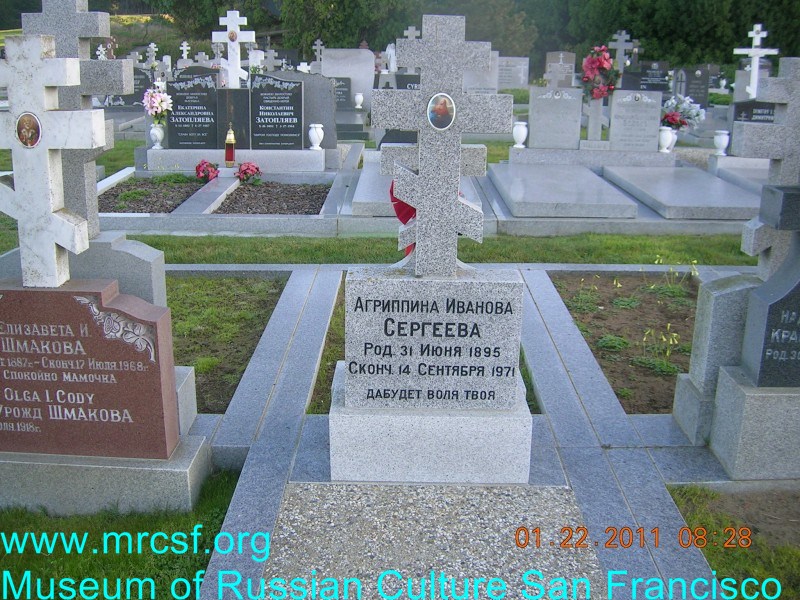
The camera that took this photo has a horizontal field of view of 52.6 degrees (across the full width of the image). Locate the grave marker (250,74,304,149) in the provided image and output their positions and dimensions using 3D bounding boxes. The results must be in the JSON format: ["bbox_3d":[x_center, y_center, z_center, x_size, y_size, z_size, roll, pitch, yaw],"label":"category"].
[{"bbox_3d":[-1.218,-1.876,8.059,0.504,0.719,0.140,1,17,0],"label":"grave marker"}]

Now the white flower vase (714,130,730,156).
[{"bbox_3d":[3.221,-1.562,8.078,0.153,0.251,0.150,1,17,0],"label":"white flower vase"}]

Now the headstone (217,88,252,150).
[{"bbox_3d":[-1.783,-1.960,8.757,0.350,0.639,0.160,1,18,0],"label":"headstone"}]

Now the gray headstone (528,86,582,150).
[{"bbox_3d":[1.532,-1.809,8.057,0.503,0.593,0.140,1,17,0],"label":"gray headstone"}]

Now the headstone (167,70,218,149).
[{"bbox_3d":[-2.051,-1.881,8.065,0.495,0.723,0.140,1,17,0],"label":"headstone"}]

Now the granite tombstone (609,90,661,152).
[{"bbox_3d":[2.300,-1.756,7.936,0.472,0.575,0.160,0,19,0],"label":"granite tombstone"}]

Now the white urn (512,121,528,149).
[{"bbox_3d":[1.191,-1.623,7.981,0.145,0.252,0.145,0,19,0],"label":"white urn"}]

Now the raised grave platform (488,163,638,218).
[{"bbox_3d":[1.339,-0.975,7.050,0.933,0.100,1.803,0,19,0],"label":"raised grave platform"}]

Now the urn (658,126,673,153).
[{"bbox_3d":[2.651,-1.597,8.072,0.136,0.254,0.140,1,17,0],"label":"urn"}]

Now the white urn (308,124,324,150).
[{"bbox_3d":[-0.832,-1.629,8.107,0.147,0.251,0.147,0,19,0],"label":"white urn"}]

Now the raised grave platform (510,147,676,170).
[{"bbox_3d":[1.924,-1.433,8.177,1.627,0.204,0.290,1,17,0],"label":"raised grave platform"}]

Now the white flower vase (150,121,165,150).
[{"bbox_3d":[-2.430,-1.633,8.105,0.147,0.253,0.147,0,19,0],"label":"white flower vase"}]

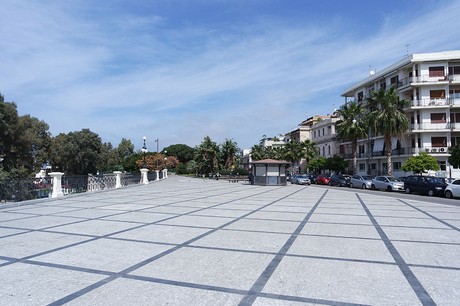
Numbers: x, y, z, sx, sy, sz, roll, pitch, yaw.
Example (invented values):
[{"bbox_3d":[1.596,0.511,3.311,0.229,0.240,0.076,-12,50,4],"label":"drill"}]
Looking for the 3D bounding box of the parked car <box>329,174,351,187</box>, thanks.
[{"bbox_3d":[14.304,3.514,40.343,1.770,1.470,4.150,1,-3,-5],"label":"parked car"}]

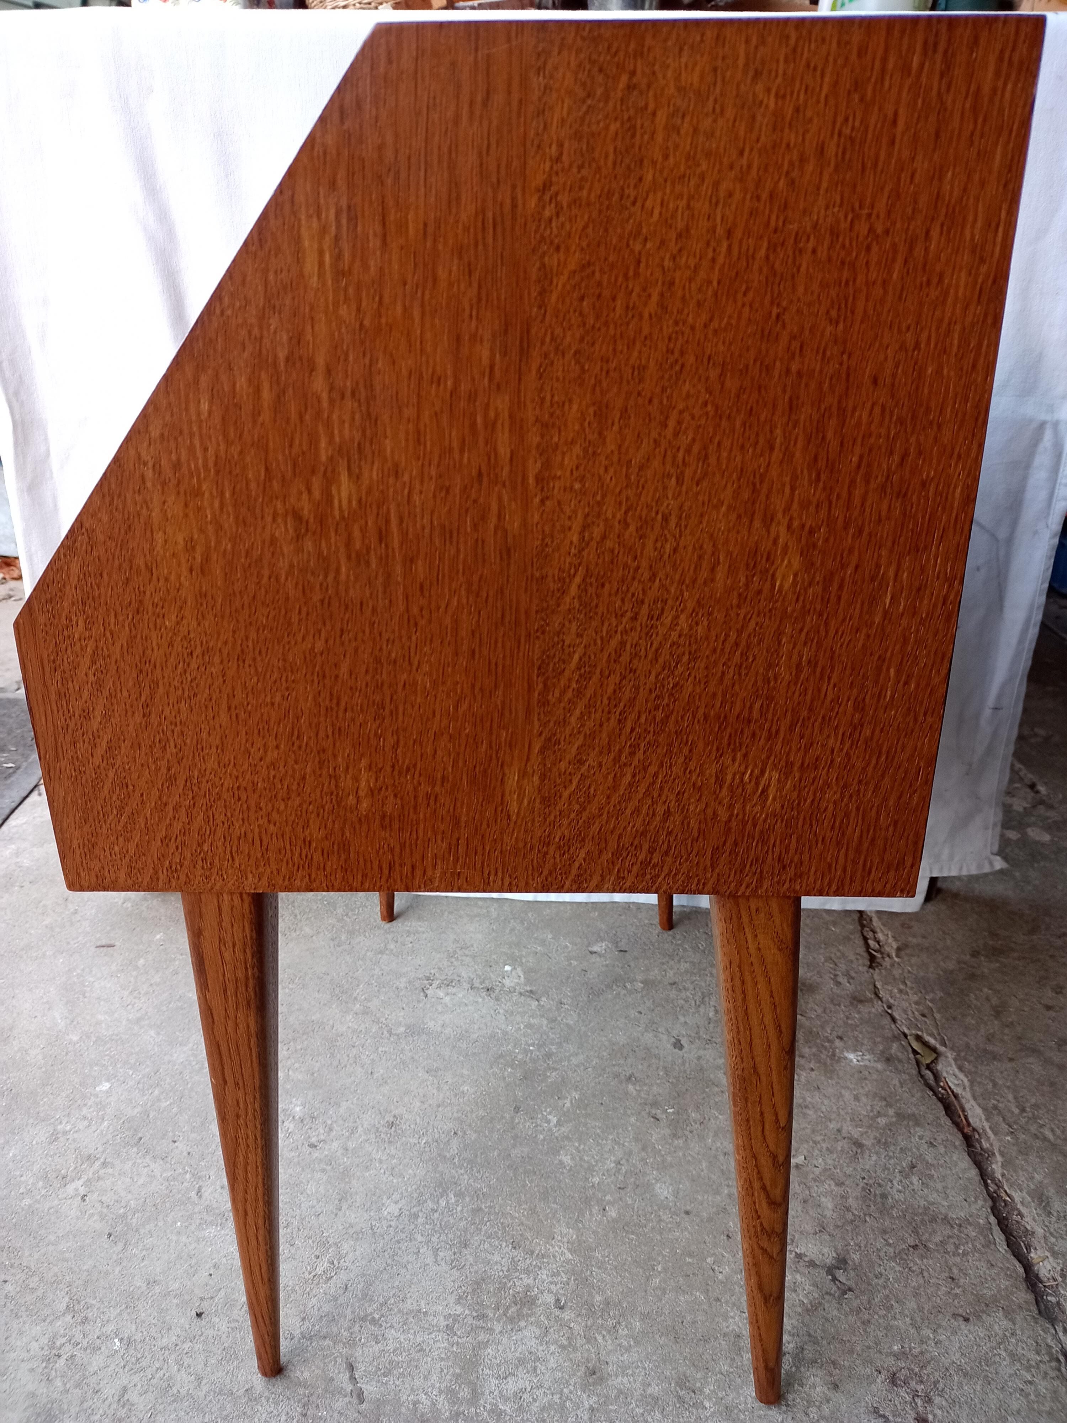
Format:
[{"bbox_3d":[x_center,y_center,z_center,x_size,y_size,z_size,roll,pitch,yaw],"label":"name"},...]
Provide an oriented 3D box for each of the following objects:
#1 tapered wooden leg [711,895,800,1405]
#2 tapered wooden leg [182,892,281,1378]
[{"bbox_3d":[0.140,0.269,0.682,0.056,0.396,0.056,-4,17,3],"label":"tapered wooden leg"},{"bbox_3d":[-0.177,0.264,0.693,0.056,0.394,0.056,1,19,1],"label":"tapered wooden leg"}]

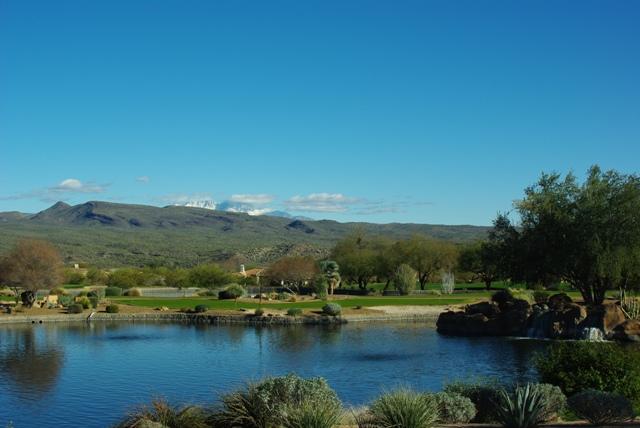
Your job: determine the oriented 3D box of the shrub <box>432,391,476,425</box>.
[{"bbox_3d":[2.970,4.272,16.500,0.971,0.698,0.923,0,-3,0],"label":"shrub"}]

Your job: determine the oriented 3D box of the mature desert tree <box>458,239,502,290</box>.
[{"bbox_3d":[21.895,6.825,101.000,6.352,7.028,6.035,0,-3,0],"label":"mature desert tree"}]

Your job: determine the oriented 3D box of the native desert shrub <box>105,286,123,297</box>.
[{"bbox_3d":[-23.764,8.948,86.000,2.071,1.093,1.864,0,-3,0],"label":"native desert shrub"}]

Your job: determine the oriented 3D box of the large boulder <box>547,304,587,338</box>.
[{"bbox_3d":[14.009,6.028,42.300,2.151,2.038,1.828,0,-3,0],"label":"large boulder"}]

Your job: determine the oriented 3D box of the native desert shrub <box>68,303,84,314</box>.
[{"bbox_3d":[-22.203,8.613,68.000,1.456,0.937,1.310,0,-3,0],"label":"native desert shrub"}]

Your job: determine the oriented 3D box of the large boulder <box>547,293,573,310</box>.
[{"bbox_3d":[18.344,6.693,57.000,1.983,1.335,1.686,0,-3,0],"label":"large boulder"}]

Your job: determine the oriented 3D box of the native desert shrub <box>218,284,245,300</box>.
[{"bbox_3d":[-7.402,6.565,62.500,2.174,1.338,1.848,0,-3,0],"label":"native desert shrub"}]

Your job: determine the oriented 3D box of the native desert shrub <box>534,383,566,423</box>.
[{"bbox_3d":[5.092,4.249,16.800,0.899,0.857,0.899,0,-3,0],"label":"native desert shrub"}]

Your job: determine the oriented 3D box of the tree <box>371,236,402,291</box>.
[{"bbox_3d":[9.055,6.690,101.000,4.460,7.298,4.460,0,-3,0],"label":"tree"}]

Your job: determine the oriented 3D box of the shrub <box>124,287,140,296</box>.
[{"bbox_3d":[-21.520,8.948,86.000,1.956,1.093,1.761,0,-3,0],"label":"shrub"}]

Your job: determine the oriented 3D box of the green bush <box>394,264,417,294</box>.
[{"bbox_3d":[8.721,6.712,76.000,2.290,3.150,2.220,0,-2,0],"label":"green bush"}]

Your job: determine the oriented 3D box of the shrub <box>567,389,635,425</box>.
[{"bbox_3d":[6.081,4.173,16.200,1.474,0.726,1.327,0,-3,0],"label":"shrub"}]

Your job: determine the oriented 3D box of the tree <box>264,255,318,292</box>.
[{"bbox_3d":[-2.822,5.941,74.000,5.347,3.862,4.813,0,-3,0],"label":"tree"}]

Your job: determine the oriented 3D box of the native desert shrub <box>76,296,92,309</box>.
[{"bbox_3d":[-17.332,6.532,55.000,1.178,0.920,1.119,0,-3,0],"label":"native desert shrub"}]

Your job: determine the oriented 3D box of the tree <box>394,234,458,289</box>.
[{"bbox_3d":[11.116,5.010,78.000,6.680,5.741,6.012,0,-3,0],"label":"tree"}]

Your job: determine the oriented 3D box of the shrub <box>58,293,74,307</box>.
[{"bbox_3d":[-24.424,8.286,72.000,1.542,1.253,1.464,0,-3,0],"label":"shrub"}]

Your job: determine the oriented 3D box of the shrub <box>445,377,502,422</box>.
[{"bbox_3d":[3.632,4.430,17.800,1.429,1.041,1.286,0,-3,0],"label":"shrub"}]

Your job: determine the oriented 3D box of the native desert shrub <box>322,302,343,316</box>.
[{"bbox_3d":[0.870,6.645,52.000,1.392,0.974,1.322,0,-3,0],"label":"native desert shrub"}]

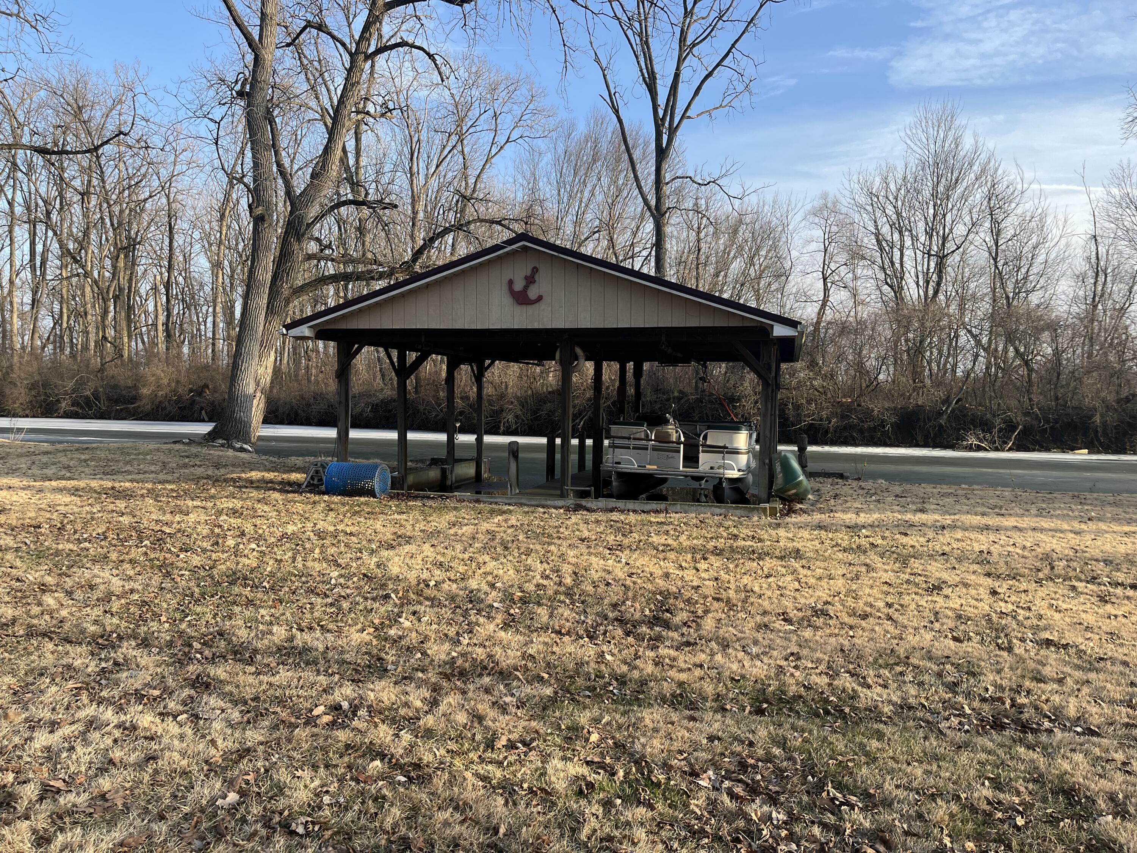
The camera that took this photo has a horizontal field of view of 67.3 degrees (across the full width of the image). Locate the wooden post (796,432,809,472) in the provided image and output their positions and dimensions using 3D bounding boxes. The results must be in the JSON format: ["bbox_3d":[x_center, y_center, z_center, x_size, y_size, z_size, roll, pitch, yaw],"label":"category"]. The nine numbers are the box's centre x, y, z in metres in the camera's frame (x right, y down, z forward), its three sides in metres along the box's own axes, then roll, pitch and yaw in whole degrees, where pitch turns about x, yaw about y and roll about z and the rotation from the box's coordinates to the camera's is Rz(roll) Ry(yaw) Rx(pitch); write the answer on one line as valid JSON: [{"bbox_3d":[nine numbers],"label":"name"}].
[{"bbox_3d":[4.970,0.593,18.100,0.210,0.930,0.210,1,2,14],"label":"wooden post"}]

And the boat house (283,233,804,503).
[{"bbox_3d":[0.220,-1.027,16.752,8.260,4.020,7.720,1,2,14],"label":"boat house"}]

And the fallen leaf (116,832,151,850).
[{"bbox_3d":[-1.477,1.411,2.913,0.110,0.030,0.060,-1,3,-40],"label":"fallen leaf"}]

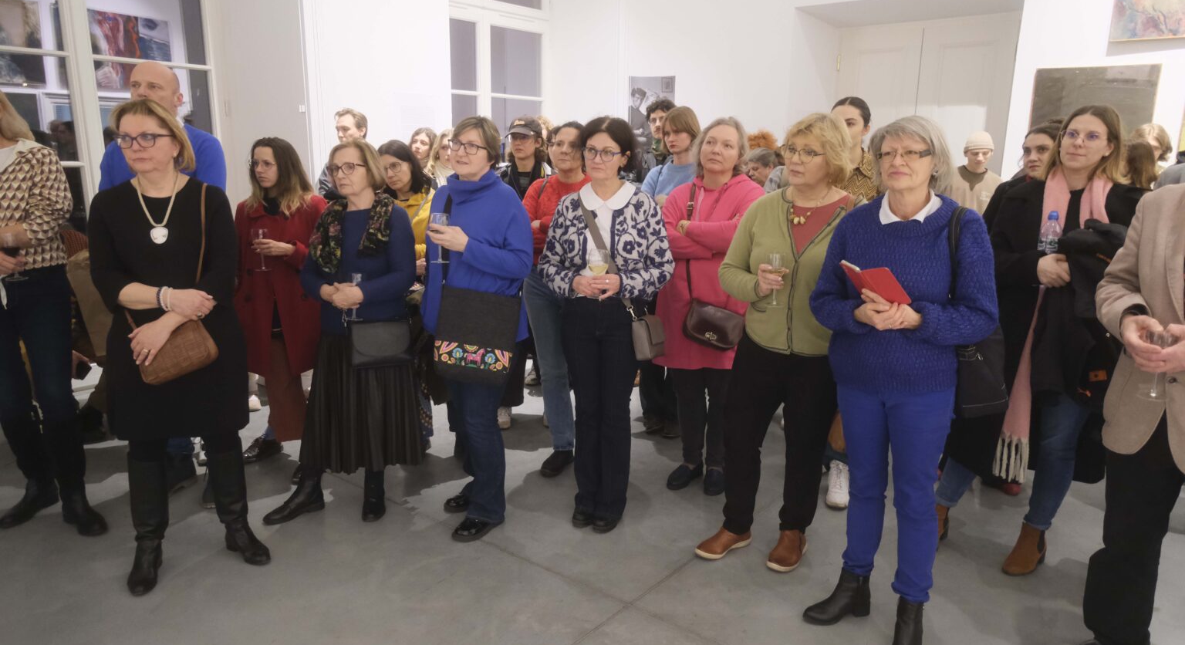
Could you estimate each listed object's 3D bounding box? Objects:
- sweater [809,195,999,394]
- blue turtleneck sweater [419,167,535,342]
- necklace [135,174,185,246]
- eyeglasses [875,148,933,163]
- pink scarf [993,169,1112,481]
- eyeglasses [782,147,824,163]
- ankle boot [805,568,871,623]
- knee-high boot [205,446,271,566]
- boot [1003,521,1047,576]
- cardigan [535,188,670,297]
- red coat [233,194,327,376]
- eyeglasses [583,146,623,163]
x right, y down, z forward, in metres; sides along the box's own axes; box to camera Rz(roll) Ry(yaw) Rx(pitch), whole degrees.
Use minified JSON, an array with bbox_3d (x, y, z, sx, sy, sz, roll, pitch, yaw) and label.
[{"bbox_3d":[0.931,-0.099,2.350,0.530,0.546,0.360,7,15,26],"label":"sweater"},{"bbox_3d":[-0.456,-0.277,3.102,0.470,0.636,0.340,9,15,31],"label":"blue turtleneck sweater"},{"bbox_3d":[-1.463,-0.397,2.666,0.140,0.245,0.165,-5,14,-24],"label":"necklace"},{"bbox_3d":[0.920,-0.480,2.276,0.140,0.042,0.145,10,19,43],"label":"eyeglasses"},{"bbox_3d":[1.618,0.016,2.777,0.340,1.086,0.260,10,16,36],"label":"pink scarf"},{"bbox_3d":[0.763,-0.590,2.764,0.140,0.045,0.135,-15,30,-42],"label":"eyeglasses"},{"bbox_3d":[0.843,0.923,2.697,0.250,0.170,0.095,-3,13,-16],"label":"ankle boot"},{"bbox_3d":[-1.346,0.689,3.019,0.250,0.430,0.110,9,15,33],"label":"knee-high boot"},{"bbox_3d":[1.654,0.865,3.024,0.250,0.160,0.095,-7,15,-32],"label":"boot"},{"bbox_3d":[0.054,-0.310,3.053,0.500,0.430,0.360,3,13,12],"label":"cardigan"},{"bbox_3d":[-1.535,-0.188,3.890,0.480,0.875,0.320,1,13,3],"label":"red coat"},{"bbox_3d":[0.059,-0.645,3.022,0.135,0.045,0.140,14,19,28],"label":"eyeglasses"}]

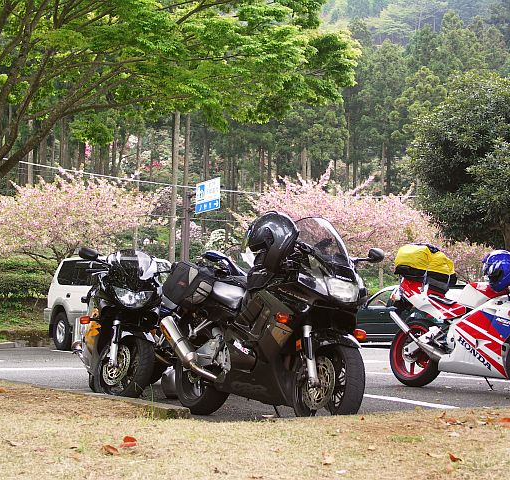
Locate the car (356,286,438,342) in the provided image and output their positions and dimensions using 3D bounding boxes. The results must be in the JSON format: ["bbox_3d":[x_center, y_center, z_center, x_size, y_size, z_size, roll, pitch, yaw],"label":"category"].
[{"bbox_3d":[3.350,1.722,23.200,4.400,1.420,1.700,2,-5,-22],"label":"car"}]

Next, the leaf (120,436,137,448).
[{"bbox_3d":[-0.516,0.826,4.150,0.075,0.045,0.055,1,-4,0],"label":"leaf"}]

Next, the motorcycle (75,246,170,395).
[{"bbox_3d":[-1.050,0.684,8.050,0.720,1.160,2.060,2,-4,-13],"label":"motorcycle"}]

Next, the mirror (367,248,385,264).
[{"bbox_3d":[0.723,0.095,6.050,0.150,0.090,0.070,4,-6,-40],"label":"mirror"}]

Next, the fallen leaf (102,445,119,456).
[{"bbox_3d":[-0.566,0.824,3.980,0.068,0.033,0.055,1,-4,0],"label":"fallen leaf"}]

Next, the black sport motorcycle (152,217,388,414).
[{"bbox_3d":[0.070,0.519,6.280,0.740,1.250,2.060,3,-5,-31],"label":"black sport motorcycle"}]

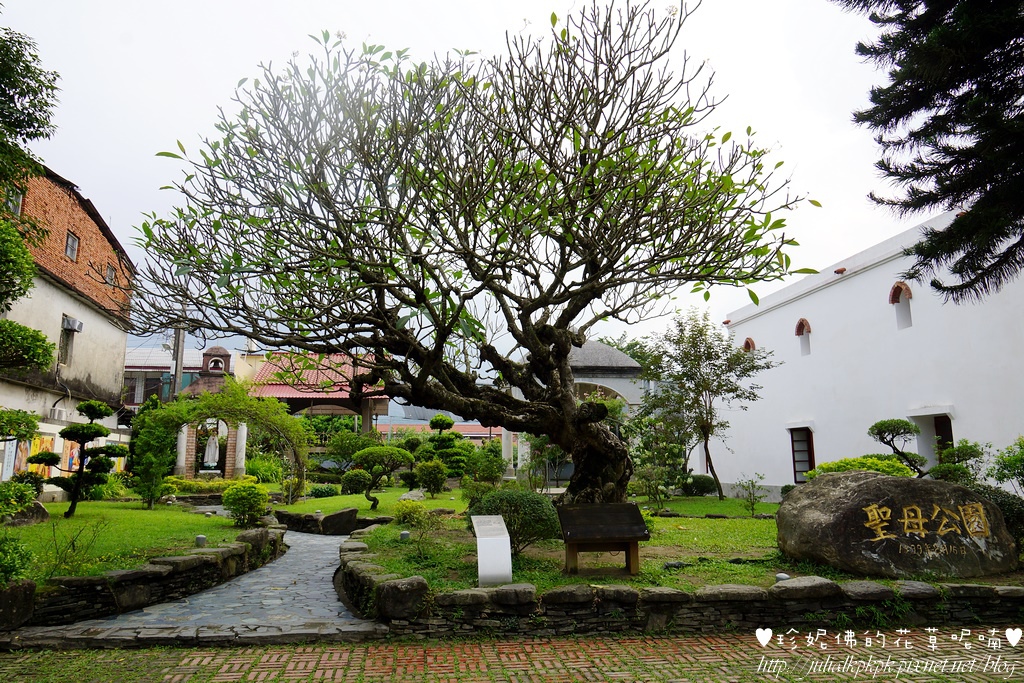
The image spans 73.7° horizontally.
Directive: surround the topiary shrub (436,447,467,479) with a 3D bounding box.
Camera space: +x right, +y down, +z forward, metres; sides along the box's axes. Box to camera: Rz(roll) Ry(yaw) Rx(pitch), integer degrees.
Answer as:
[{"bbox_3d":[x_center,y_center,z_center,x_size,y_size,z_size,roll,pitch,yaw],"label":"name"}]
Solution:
[{"bbox_3d":[-1.989,4.036,22.441,1.000,1.000,1.000,0,-10,0],"label":"topiary shrub"}]

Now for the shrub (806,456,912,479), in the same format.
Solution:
[{"bbox_3d":[4.975,2.178,9.773,1.650,0.980,1.300,0,-10,0],"label":"shrub"}]

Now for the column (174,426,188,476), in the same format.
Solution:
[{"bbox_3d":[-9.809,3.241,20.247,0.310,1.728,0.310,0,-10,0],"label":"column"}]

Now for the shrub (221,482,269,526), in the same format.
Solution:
[{"bbox_3d":[-4.528,2.777,11.599,0.770,0.730,0.770,0,-10,0],"label":"shrub"}]

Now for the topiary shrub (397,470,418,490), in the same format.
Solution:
[{"bbox_3d":[-4.012,5.396,26.462,0.775,0.779,0.775,0,-10,0],"label":"topiary shrub"}]

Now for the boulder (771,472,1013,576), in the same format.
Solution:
[{"bbox_3d":[4.100,1.910,7.334,2.300,1.030,1.400,-1,-10,5],"label":"boulder"}]

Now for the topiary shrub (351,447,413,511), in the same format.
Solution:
[{"bbox_3d":[-3.237,3.438,17.162,1.571,1.553,1.450,0,-10,0],"label":"topiary shrub"}]

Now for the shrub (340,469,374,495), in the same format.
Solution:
[{"bbox_3d":[-5.570,5.039,24.494,1.130,0.914,1.130,0,-10,0],"label":"shrub"}]

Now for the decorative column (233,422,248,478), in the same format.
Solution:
[{"bbox_3d":[-7.383,2.967,18.565,0.310,1.670,0.310,0,-10,0],"label":"decorative column"}]

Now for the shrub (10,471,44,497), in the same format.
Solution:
[{"bbox_3d":[-11.528,3.495,16.244,0.780,0.750,0.750,0,-10,0],"label":"shrub"}]

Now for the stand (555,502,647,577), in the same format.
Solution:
[{"bbox_3d":[0.940,2.075,7.224,0.900,0.700,0.460,2,-10,-9],"label":"stand"}]

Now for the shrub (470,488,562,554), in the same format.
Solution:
[{"bbox_3d":[0.042,2.324,8.827,1.196,0.815,1.100,0,-10,0],"label":"shrub"}]

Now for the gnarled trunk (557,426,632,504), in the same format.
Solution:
[{"bbox_3d":[1.259,1.968,10.418,1.150,1.310,1.100,0,-10,0],"label":"gnarled trunk"}]

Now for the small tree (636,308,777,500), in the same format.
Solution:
[{"bbox_3d":[6.428,2.007,22.504,4.582,6.277,4.000,0,-10,0],"label":"small tree"}]

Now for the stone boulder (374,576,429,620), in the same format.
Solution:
[{"bbox_3d":[-1.042,2.432,6.469,0.502,0.383,0.420,0,-10,0],"label":"stone boulder"}]

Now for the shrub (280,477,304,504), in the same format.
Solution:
[{"bbox_3d":[-6.586,4.472,20.531,0.752,0.779,0.752,0,-10,0],"label":"shrub"}]

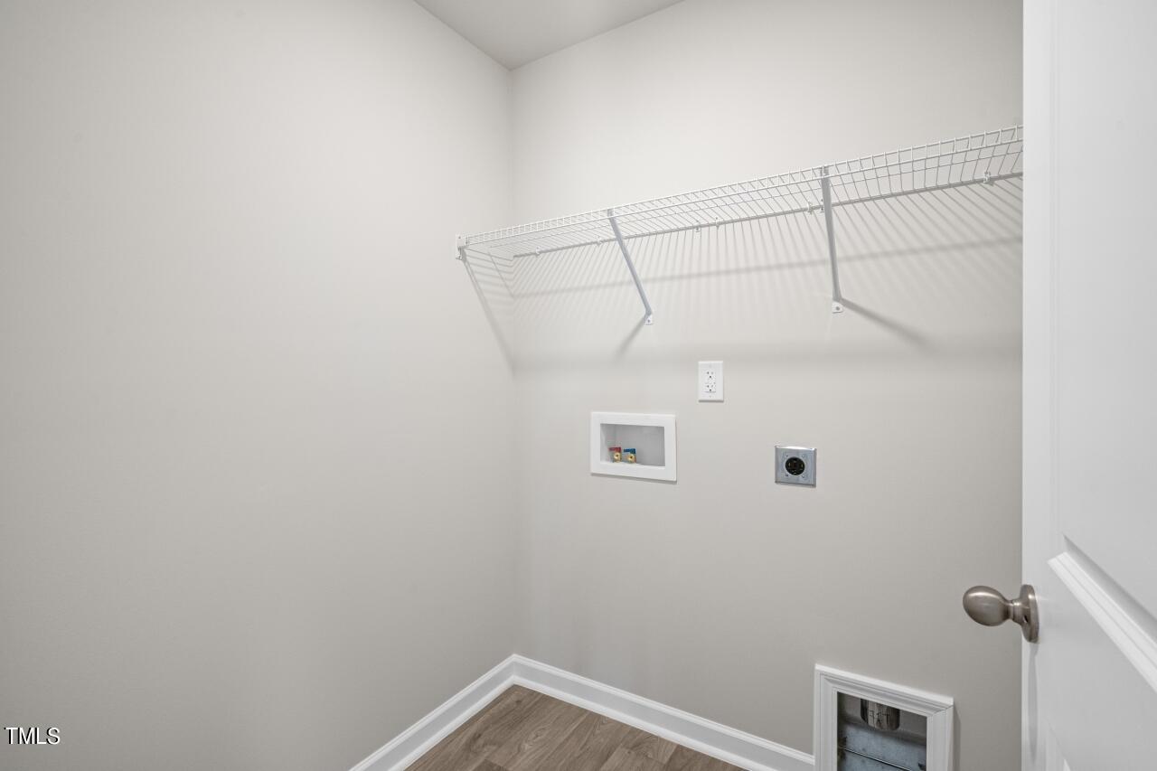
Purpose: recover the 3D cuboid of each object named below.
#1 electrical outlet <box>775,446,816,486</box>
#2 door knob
[{"bbox_3d":[0.640,0.237,1.512,0.114,0.114,0.008,0,0,31],"label":"electrical outlet"},{"bbox_3d":[0.520,0.276,0.639,0.068,0.066,0.066,0,0,31],"label":"door knob"}]

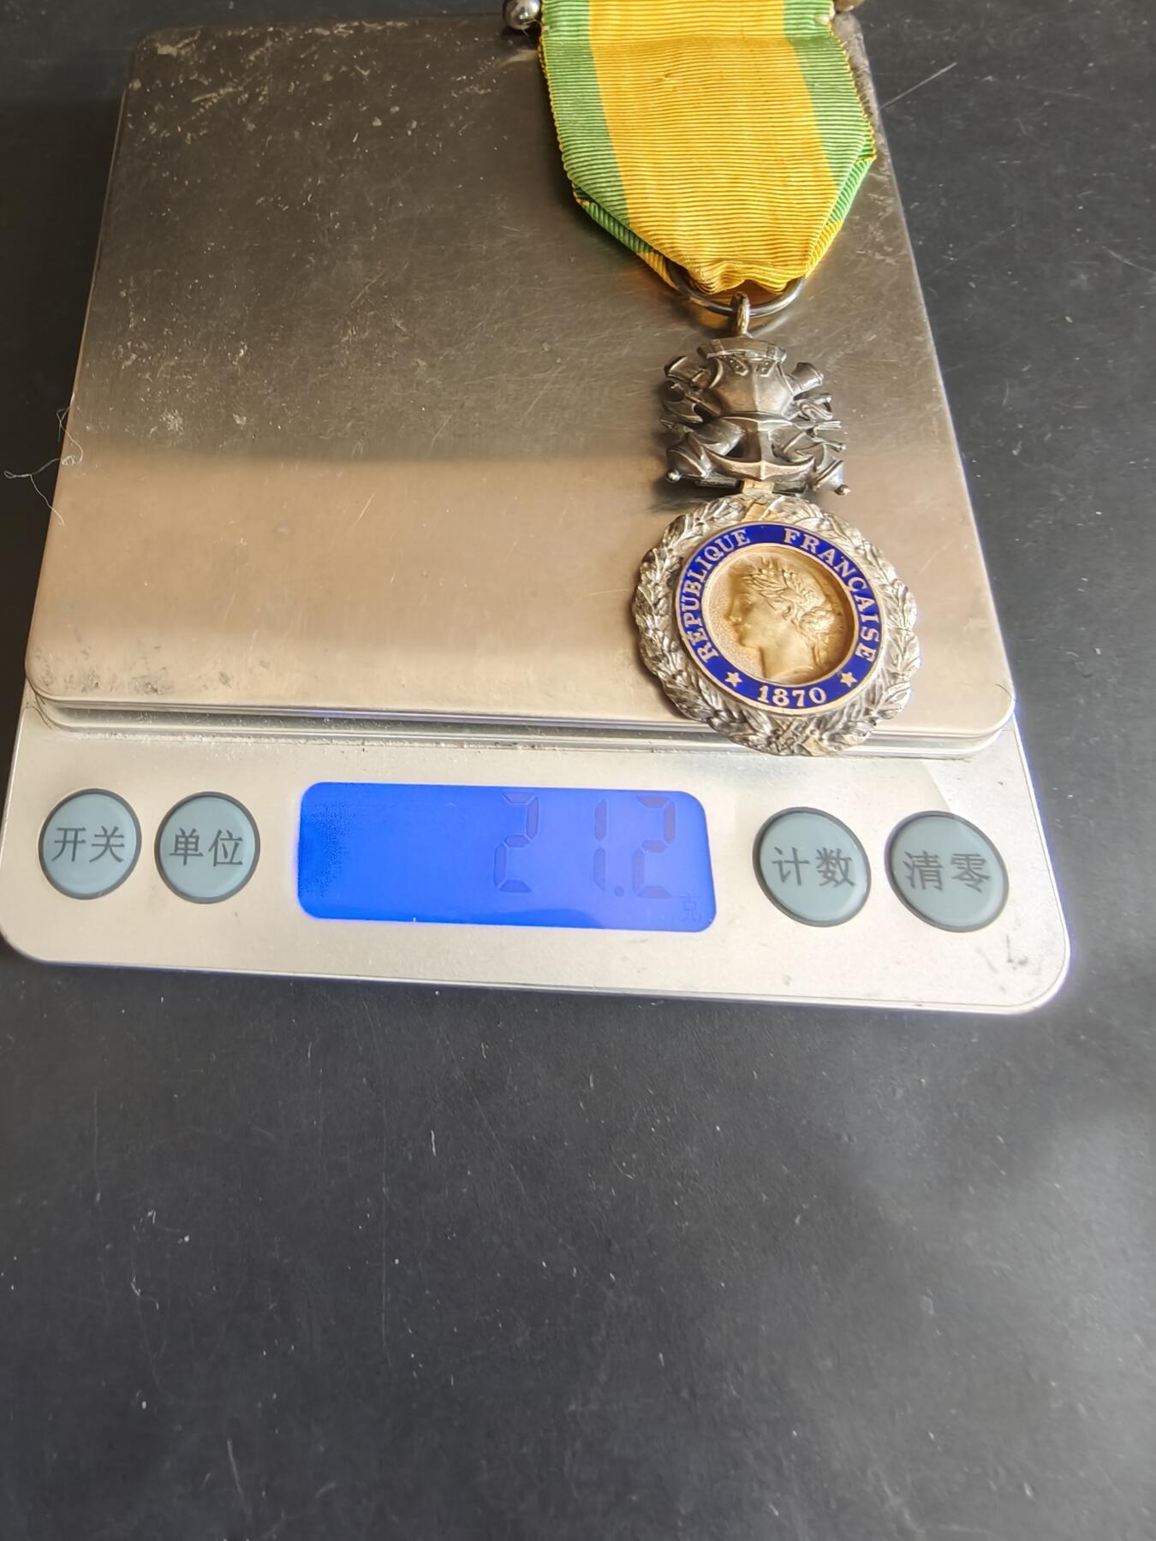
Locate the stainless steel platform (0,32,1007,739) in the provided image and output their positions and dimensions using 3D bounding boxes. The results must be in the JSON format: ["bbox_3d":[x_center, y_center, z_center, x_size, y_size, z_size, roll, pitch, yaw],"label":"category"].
[{"bbox_3d":[-0.007,-0.053,0.122,0.099,0.005,0.102,0,69,-1],"label":"stainless steel platform"}]

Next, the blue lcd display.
[{"bbox_3d":[-0.007,0.009,0.103,0.041,0.002,0.014,1,69,-1],"label":"blue lcd display"}]

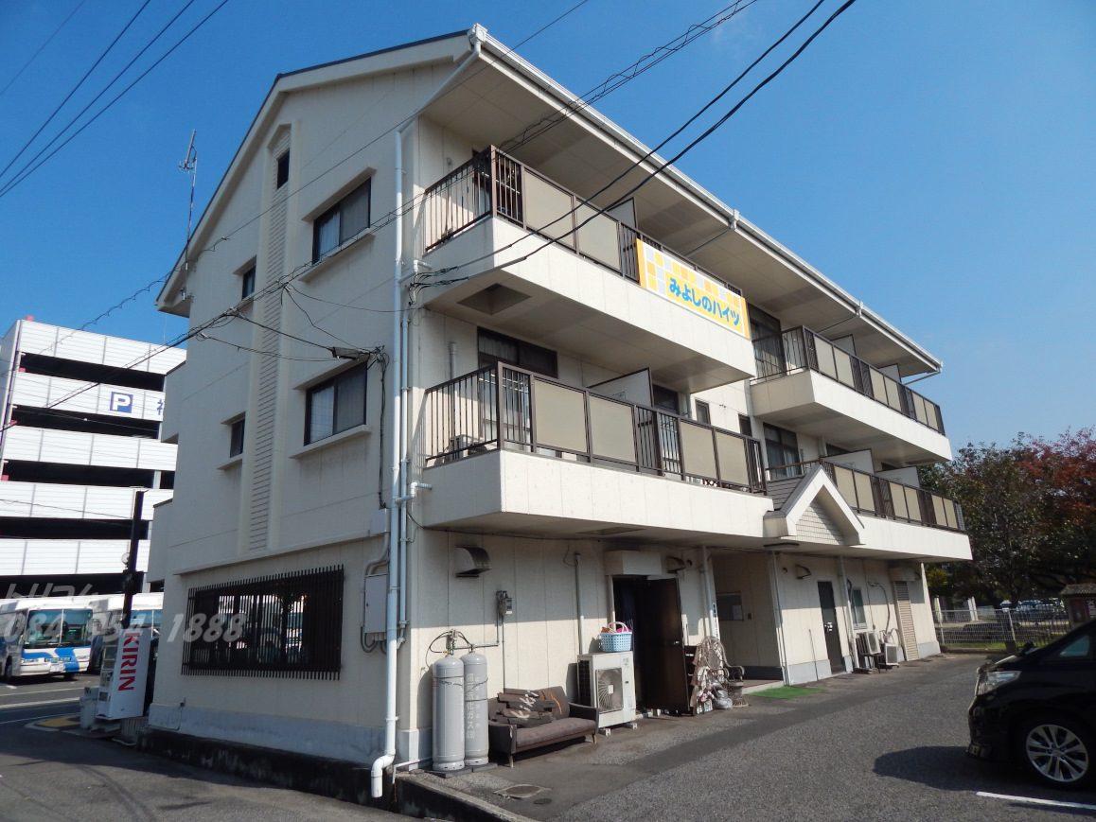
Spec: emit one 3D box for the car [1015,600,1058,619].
[{"bbox_3d":[37.510,15.317,56.000,4.300,1.450,1.700,11,-21,-39],"label":"car"}]

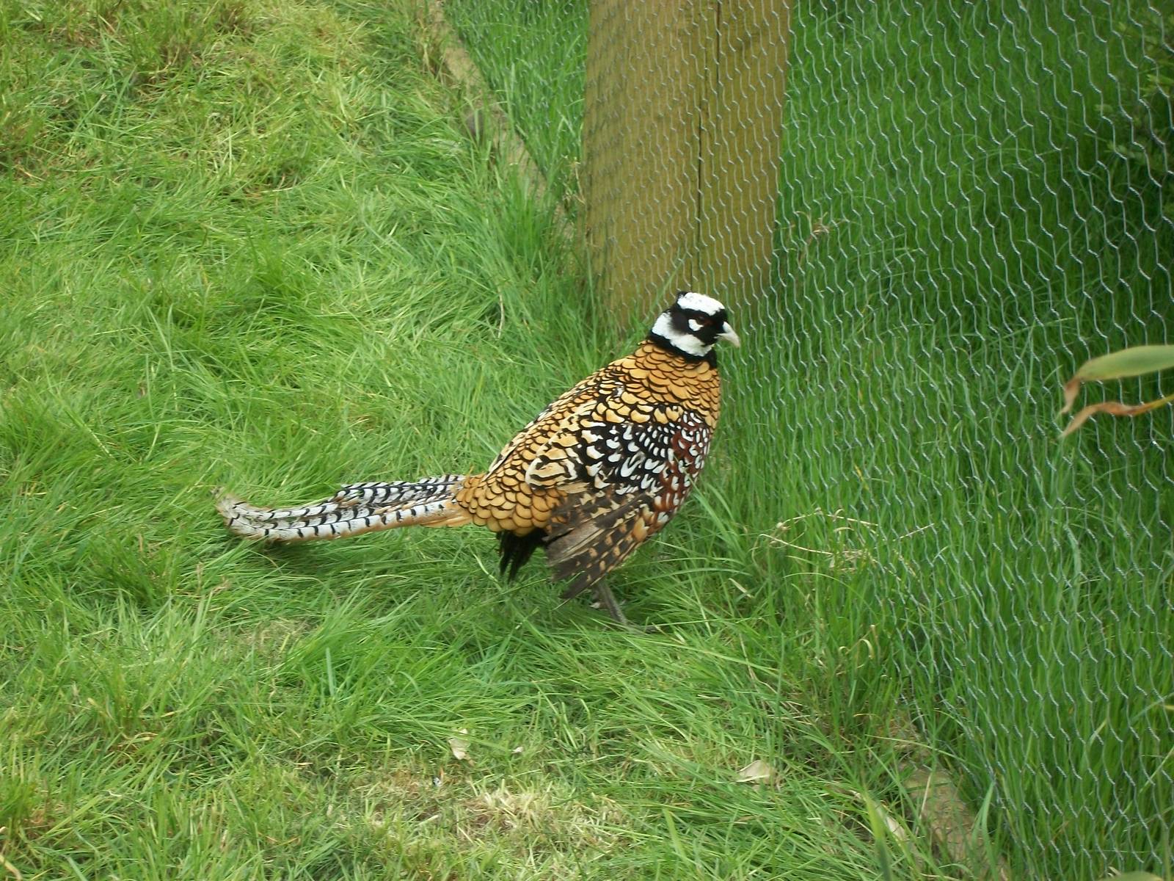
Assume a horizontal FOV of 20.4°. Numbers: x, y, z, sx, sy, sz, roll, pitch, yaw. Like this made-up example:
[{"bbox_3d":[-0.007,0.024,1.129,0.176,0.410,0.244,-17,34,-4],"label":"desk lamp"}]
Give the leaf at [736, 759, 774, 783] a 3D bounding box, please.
[{"bbox_3d":[0.156,0.307,3.024,0.032,0.013,0.018,-7,27,-19],"label":"leaf"}]

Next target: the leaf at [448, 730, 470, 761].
[{"bbox_3d":[-0.120,0.284,3.044,0.020,0.015,0.034,-3,26,-12],"label":"leaf"}]

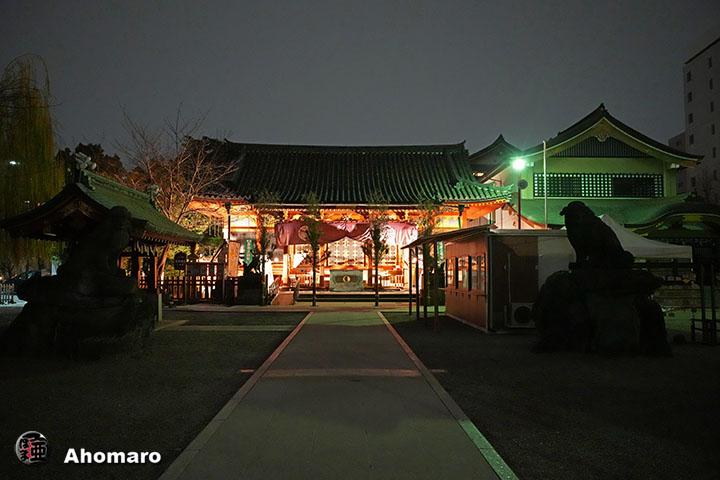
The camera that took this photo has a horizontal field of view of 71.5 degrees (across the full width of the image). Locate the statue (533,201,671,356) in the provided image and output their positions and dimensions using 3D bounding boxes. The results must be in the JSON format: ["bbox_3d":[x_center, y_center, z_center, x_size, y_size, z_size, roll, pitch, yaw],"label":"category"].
[{"bbox_3d":[4.754,0.684,10.049,2.500,2.950,1.750,0,-4,-6],"label":"statue"}]

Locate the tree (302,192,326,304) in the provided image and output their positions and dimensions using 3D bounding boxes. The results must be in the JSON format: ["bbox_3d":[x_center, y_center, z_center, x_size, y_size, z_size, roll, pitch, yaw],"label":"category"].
[{"bbox_3d":[-2.003,0.424,22.104,1.250,5.000,1.150,0,-4,-1],"label":"tree"}]

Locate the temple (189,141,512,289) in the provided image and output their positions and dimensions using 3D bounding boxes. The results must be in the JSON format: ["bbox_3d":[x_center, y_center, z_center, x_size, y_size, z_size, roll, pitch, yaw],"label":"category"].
[{"bbox_3d":[-0.531,-1.314,29.439,16.800,9.400,11.000,0,-4,-1],"label":"temple"}]

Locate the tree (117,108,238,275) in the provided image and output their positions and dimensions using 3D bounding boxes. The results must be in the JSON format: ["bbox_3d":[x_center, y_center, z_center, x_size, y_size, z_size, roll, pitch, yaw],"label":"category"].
[{"bbox_3d":[-7.844,-1.422,21.444,5.200,8.600,4.800,0,-4,-1],"label":"tree"}]

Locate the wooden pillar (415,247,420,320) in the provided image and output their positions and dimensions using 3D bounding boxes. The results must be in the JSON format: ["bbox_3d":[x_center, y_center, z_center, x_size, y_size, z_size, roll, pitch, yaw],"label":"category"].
[{"bbox_3d":[1.921,1.372,16.524,0.100,2.400,0.100,0,-4,-1],"label":"wooden pillar"}]

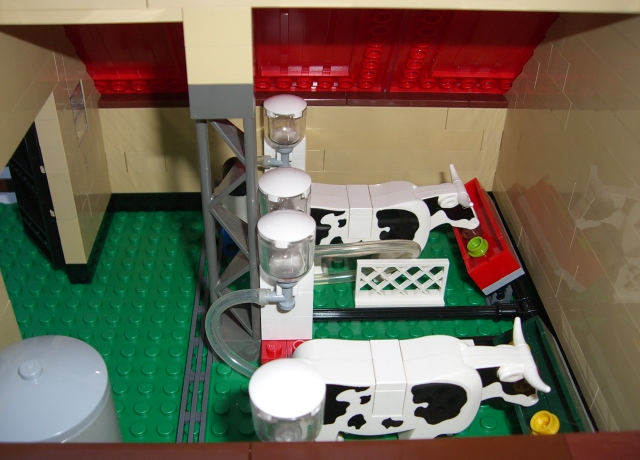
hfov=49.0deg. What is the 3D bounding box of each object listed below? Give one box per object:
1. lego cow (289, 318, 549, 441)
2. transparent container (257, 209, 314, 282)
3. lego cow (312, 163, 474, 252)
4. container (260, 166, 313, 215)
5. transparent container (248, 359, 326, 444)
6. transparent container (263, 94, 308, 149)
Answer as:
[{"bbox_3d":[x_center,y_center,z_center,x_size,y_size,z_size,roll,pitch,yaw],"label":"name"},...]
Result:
[{"bbox_3d":[0.027,0.045,0.195,0.070,0.035,0.028,0,35,-3],"label":"lego cow"},{"bbox_3d":[-0.009,0.004,0.196,0.016,0.020,0.016,0,35,-3],"label":"transparent container"},{"bbox_3d":[0.023,-0.003,0.261,0.070,0.037,0.027,0,35,-3],"label":"lego cow"},{"bbox_3d":[-0.011,-0.009,0.215,0.016,0.020,0.016,0,35,-3],"label":"container"},{"bbox_3d":[-0.007,0.037,0.149,0.016,0.020,0.016,0,35,-3],"label":"transparent container"},{"bbox_3d":[-0.013,-0.041,0.260,0.016,0.020,0.016,0,35,-3],"label":"transparent container"}]

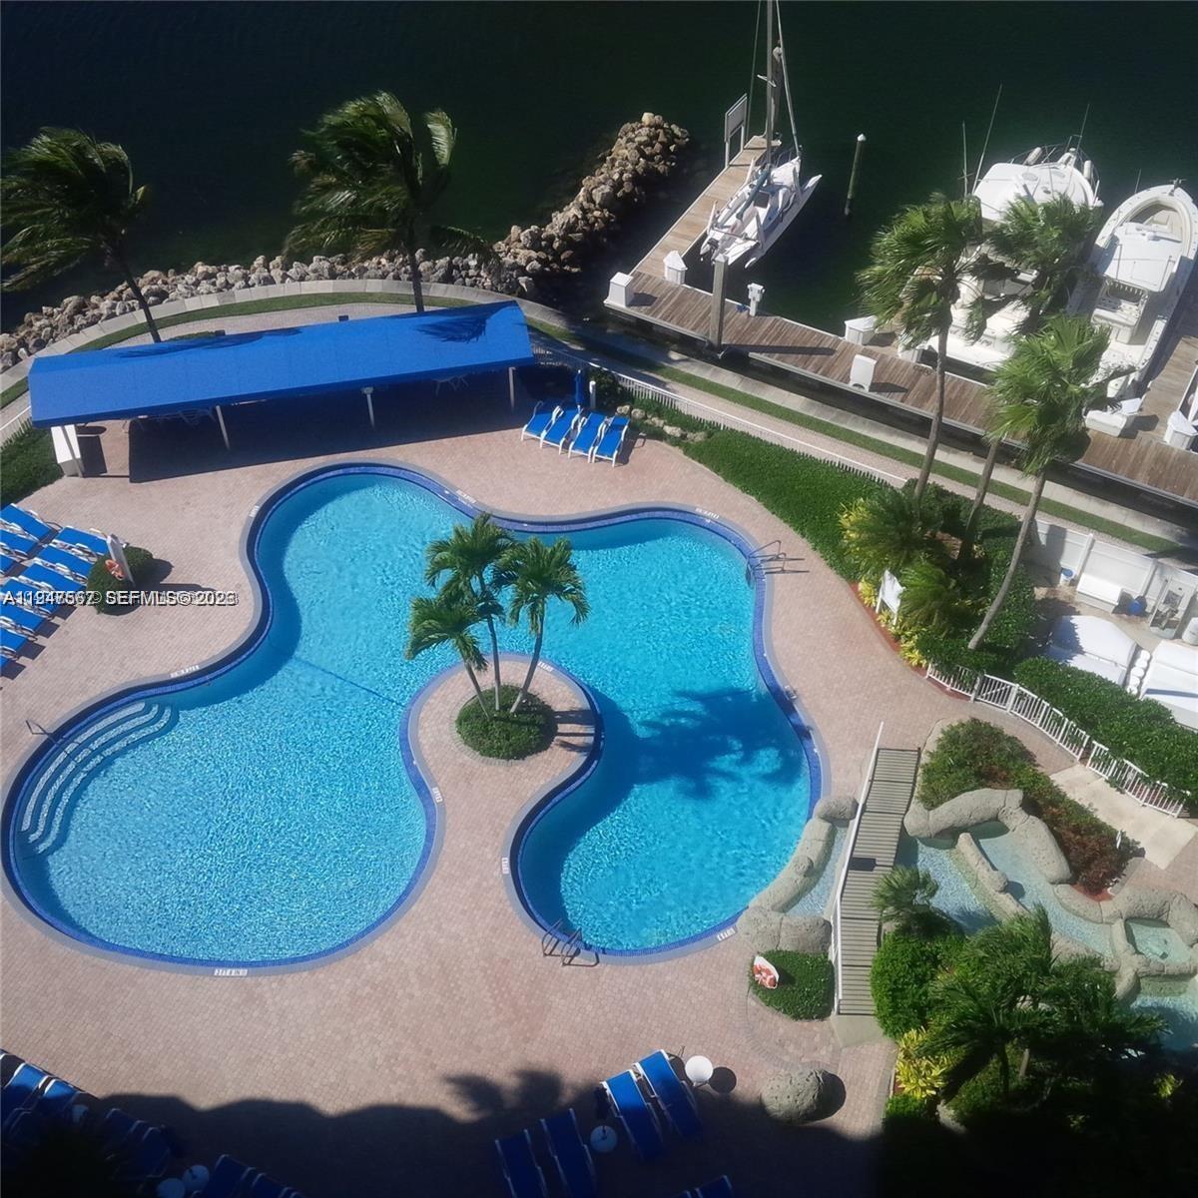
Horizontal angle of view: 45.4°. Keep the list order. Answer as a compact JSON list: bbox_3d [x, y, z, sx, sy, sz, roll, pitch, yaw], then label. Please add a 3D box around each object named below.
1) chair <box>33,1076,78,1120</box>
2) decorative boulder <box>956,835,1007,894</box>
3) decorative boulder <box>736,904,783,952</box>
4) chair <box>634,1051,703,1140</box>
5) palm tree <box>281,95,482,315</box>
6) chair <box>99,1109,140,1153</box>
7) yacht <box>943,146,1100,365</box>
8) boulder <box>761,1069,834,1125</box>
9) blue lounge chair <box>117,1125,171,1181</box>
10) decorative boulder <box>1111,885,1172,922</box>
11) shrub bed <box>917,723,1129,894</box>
[{"bbox_3d":[-12.027,11.304,30.907,0.720,0.580,1.930,21,51,17],"label":"chair"},{"bbox_3d":[8.609,5.960,32.168,0.500,0.550,1.650,-22,52,-19],"label":"decorative boulder"},{"bbox_3d":[3.473,7.129,30.816,1.000,0.550,1.000,0,48,0],"label":"decorative boulder"},{"bbox_3d":[1.442,9.979,28.696,0.700,0.620,1.850,-21,52,-17],"label":"chair"},{"bbox_3d":[-6.873,-12.030,46.488,6.000,8.600,5.000,0,48,0],"label":"palm tree"},{"bbox_3d":[-9.627,10.676,27.503,0.690,0.620,1.800,20,51,17],"label":"chair"},{"bbox_3d":[14.506,-12.018,48.818,4.100,4.400,11.040,22,52,18],"label":"yacht"},{"bbox_3d":[4.304,10.865,31.230,1.500,0.850,1.200,0,48,0],"label":"boulder"},{"bbox_3d":[-8.768,11.003,27.794,0.700,0.620,1.850,19,52,16],"label":"blue lounge chair"},{"bbox_3d":[13.099,7.352,34.597,1.450,0.650,1.000,0,48,0],"label":"decorative boulder"},{"bbox_3d":[10.367,5.306,35.217,3.200,0.700,5.400,-31,54,-25],"label":"shrub bed"}]

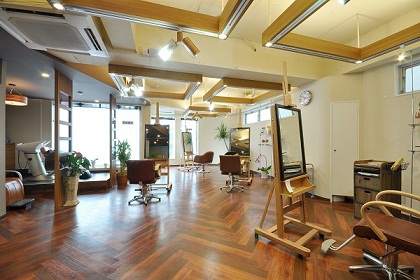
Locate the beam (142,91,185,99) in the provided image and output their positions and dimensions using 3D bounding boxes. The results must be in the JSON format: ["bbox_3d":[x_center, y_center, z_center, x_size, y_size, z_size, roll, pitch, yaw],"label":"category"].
[{"bbox_3d":[-1.280,-1.101,4.320,1.420,0.137,0.090,0,0,-18],"label":"beam"}]

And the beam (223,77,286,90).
[{"bbox_3d":[0.970,-1.101,3.542,1.500,0.137,0.090,0,0,-17],"label":"beam"}]

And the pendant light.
[{"bbox_3d":[-4.200,-0.965,3.730,0.470,0.420,0.470,0,0,0],"label":"pendant light"}]

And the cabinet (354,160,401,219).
[{"bbox_3d":[2.431,0.760,2.549,0.440,0.870,0.330,0,0,-19],"label":"cabinet"}]

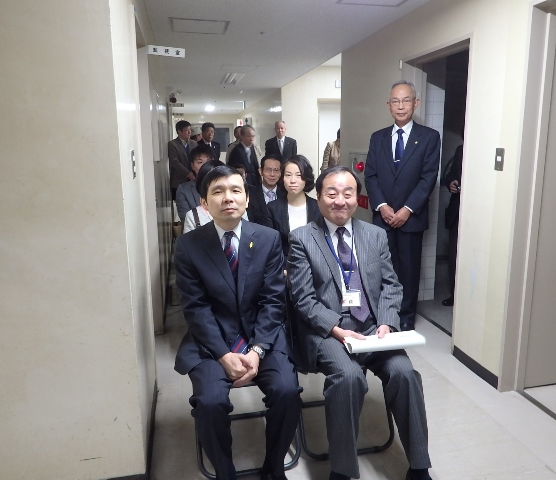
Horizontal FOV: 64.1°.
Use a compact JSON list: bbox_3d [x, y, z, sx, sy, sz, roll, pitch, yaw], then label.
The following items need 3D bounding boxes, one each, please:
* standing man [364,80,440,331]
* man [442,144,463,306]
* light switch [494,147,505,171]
[{"bbox_3d":[0.883,-0.225,3.084,0.500,1.686,0.320,4,13,23],"label":"standing man"},{"bbox_3d":[1.523,-0.304,3.430,0.500,1.680,0.330,8,15,37],"label":"man"},{"bbox_3d":[1.110,-0.402,2.226,0.010,0.114,0.060,-3,12,-11],"label":"light switch"}]

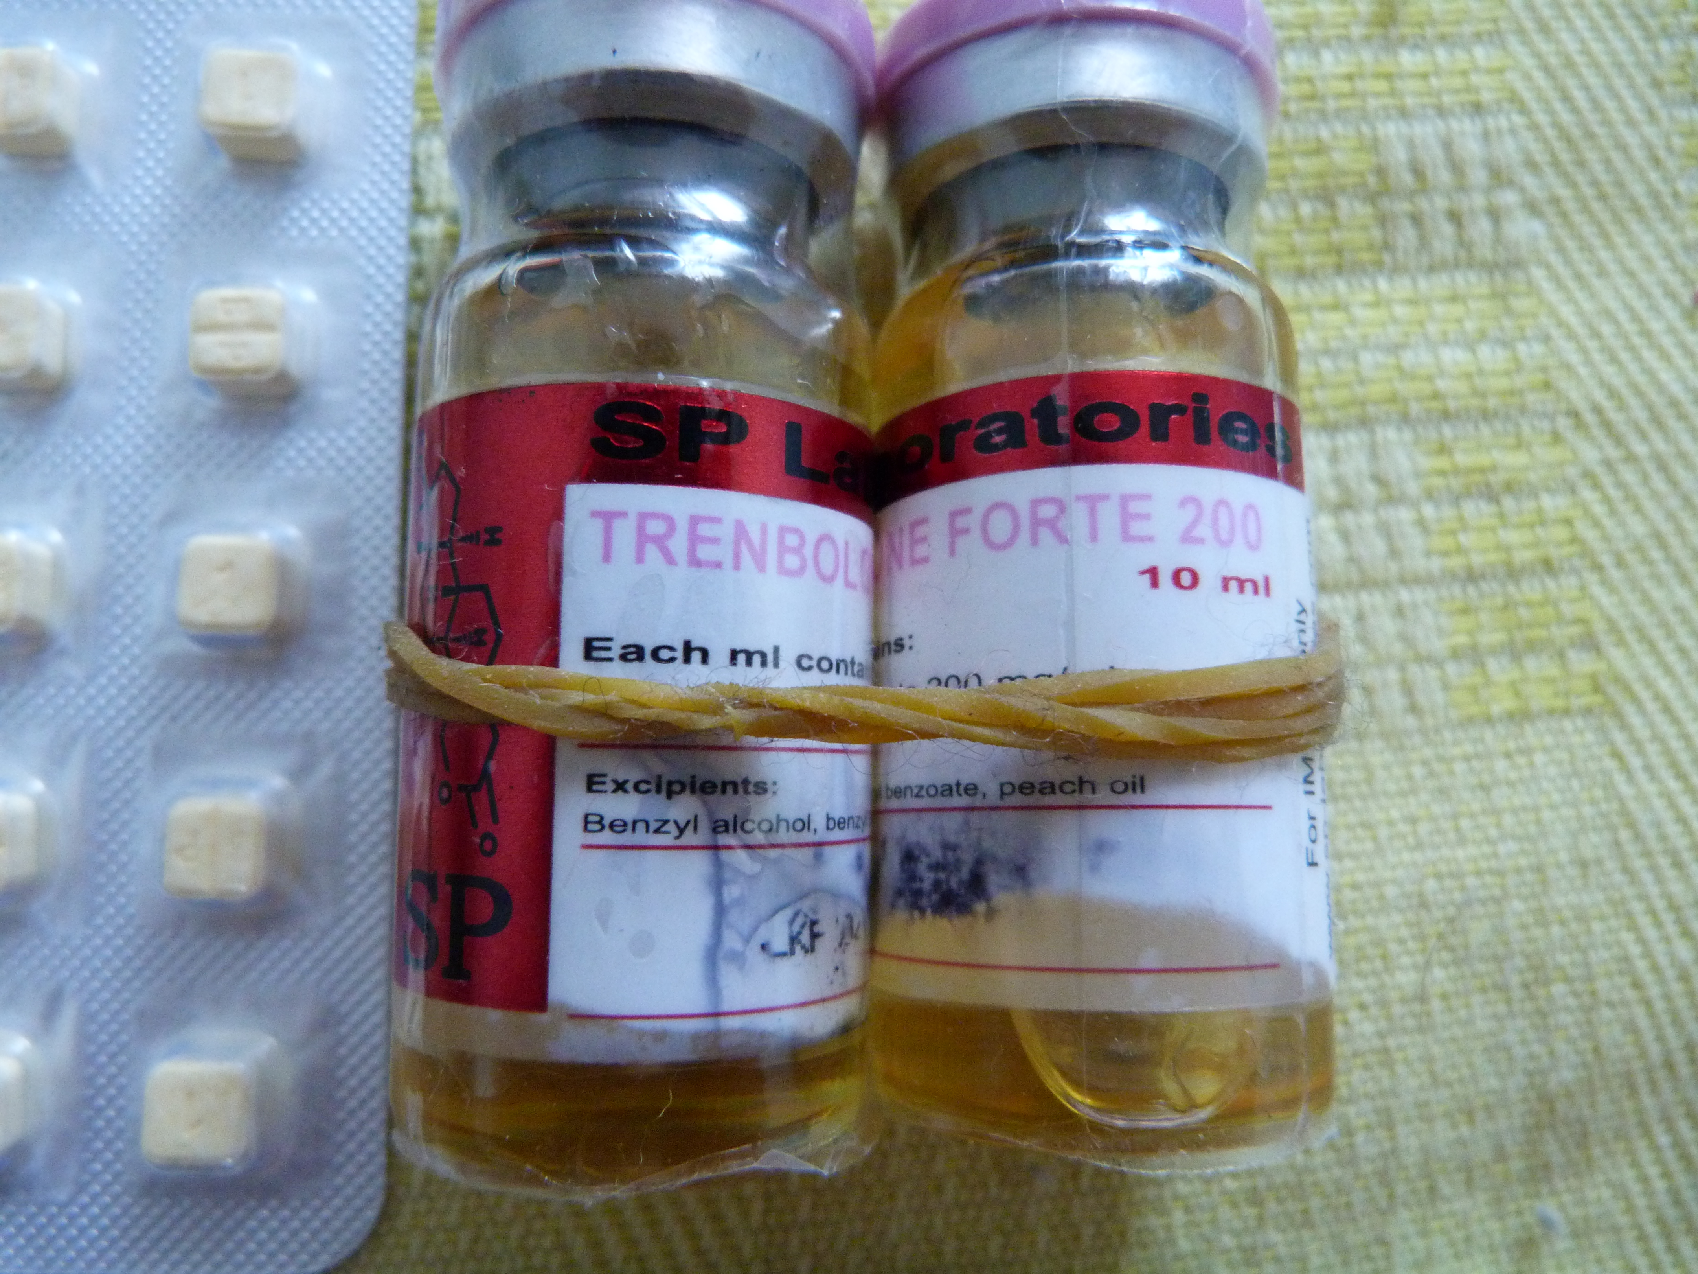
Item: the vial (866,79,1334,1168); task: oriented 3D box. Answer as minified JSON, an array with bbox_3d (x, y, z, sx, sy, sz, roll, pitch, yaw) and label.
[{"bbox_3d":[0.012,-0.003,0.065,0.022,0.022,0.054,1,81,-3],"label":"vial"}]

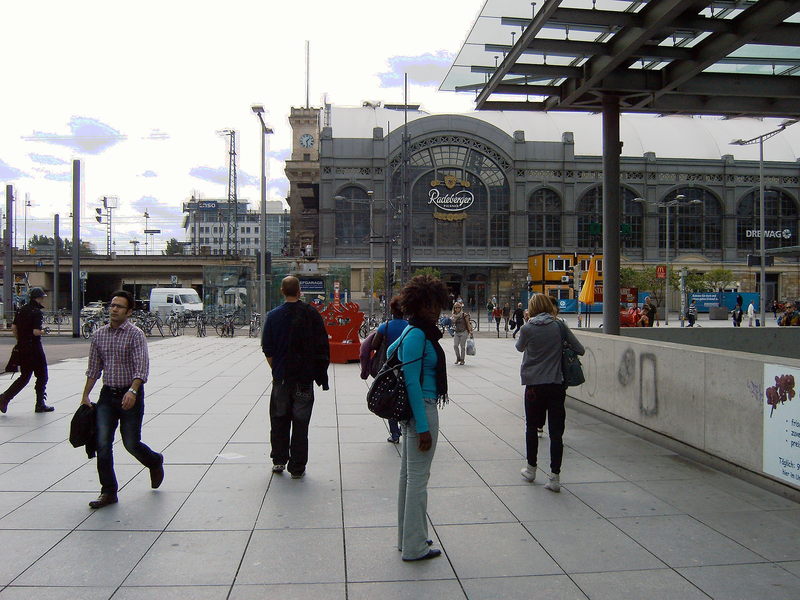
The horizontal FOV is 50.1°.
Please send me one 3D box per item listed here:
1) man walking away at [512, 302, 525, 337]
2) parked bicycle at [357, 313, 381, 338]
[{"bbox_3d":[5.780,1.006,41.600,0.520,1.740,0.500,0,0,20],"label":"man walking away"},{"bbox_3d":[-1.363,1.206,38.200,0.550,1.060,1.700,-1,0,34],"label":"parked bicycle"}]

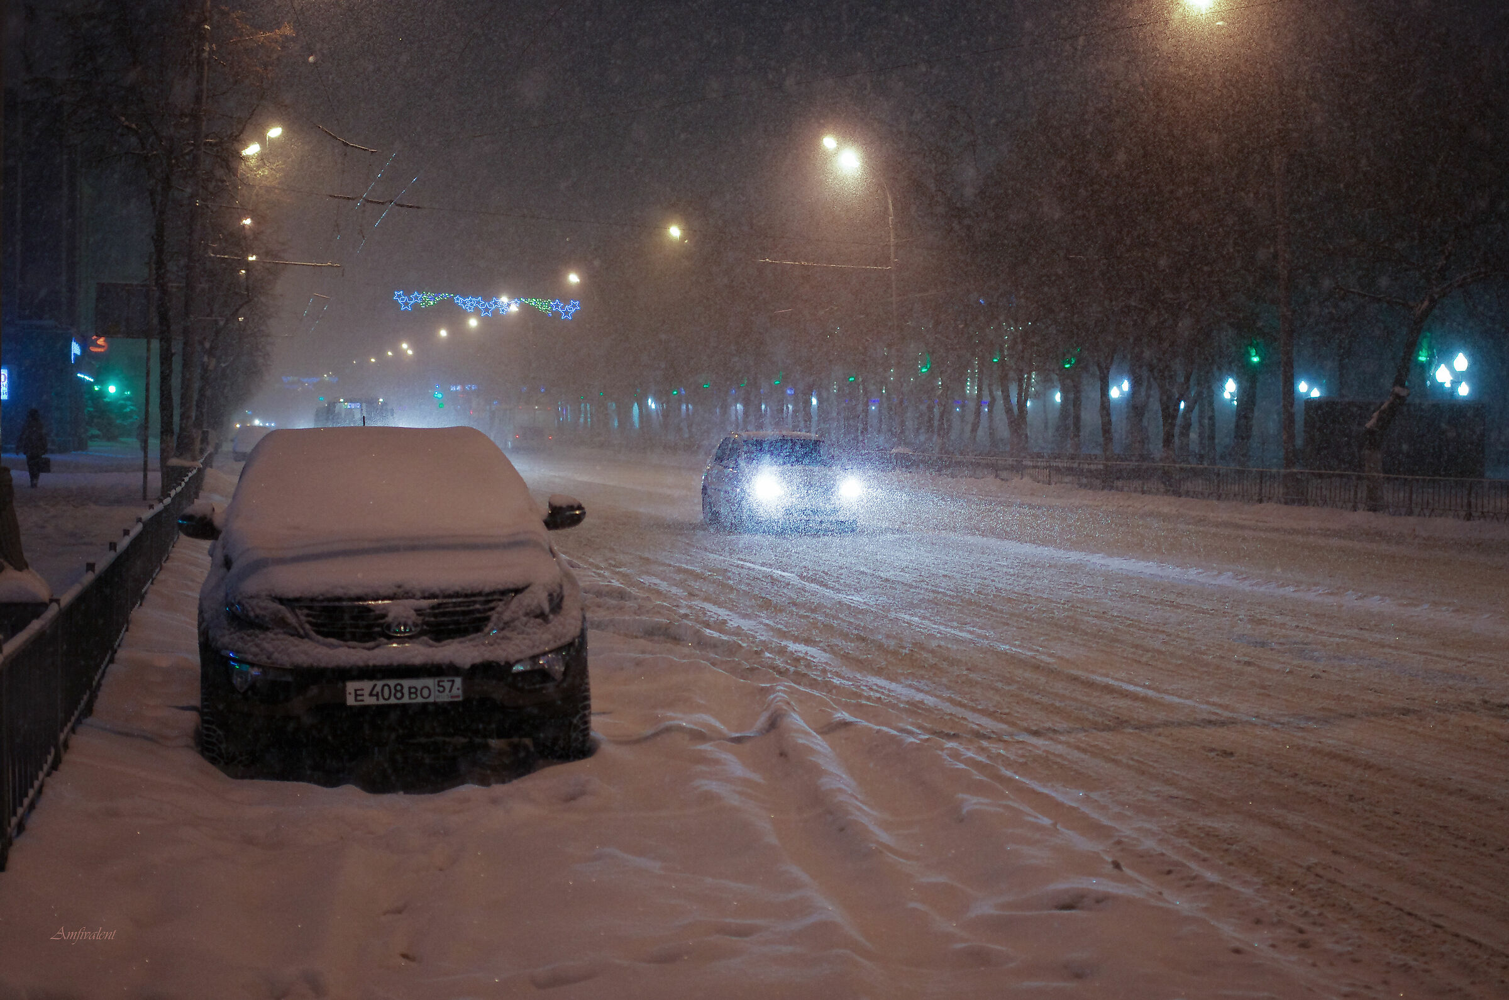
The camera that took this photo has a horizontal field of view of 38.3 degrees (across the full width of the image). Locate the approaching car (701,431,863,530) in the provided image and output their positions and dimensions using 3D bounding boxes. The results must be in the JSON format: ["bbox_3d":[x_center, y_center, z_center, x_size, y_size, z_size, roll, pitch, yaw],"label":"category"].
[{"bbox_3d":[0.357,-0.308,34.352,1.740,1.540,4.150,0,2,-13],"label":"approaching car"}]

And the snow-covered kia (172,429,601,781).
[{"bbox_3d":[-2.093,0.441,12.046,1.930,1.690,4.450,0,2,-13],"label":"snow-covered kia"}]

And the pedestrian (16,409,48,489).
[{"bbox_3d":[-15.592,-1.108,47.000,0.640,1.710,0.420,0,2,-13],"label":"pedestrian"}]

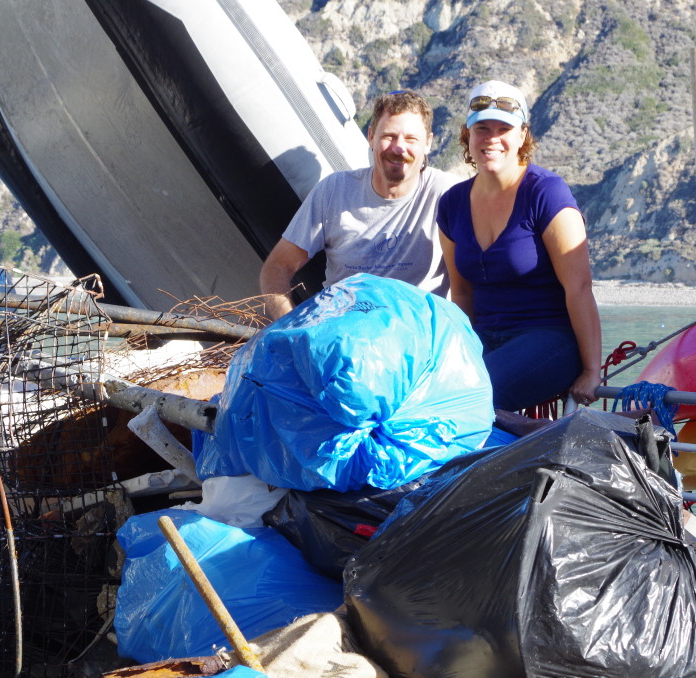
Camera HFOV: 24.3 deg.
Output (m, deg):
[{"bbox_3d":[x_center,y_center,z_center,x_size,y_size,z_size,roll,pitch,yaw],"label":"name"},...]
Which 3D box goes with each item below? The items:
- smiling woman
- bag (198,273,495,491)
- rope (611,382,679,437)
[{"bbox_3d":[0.370,-0.070,4.230,0.530,1.250,0.660,1,2,27],"label":"smiling woman"},{"bbox_3d":[0.000,0.095,3.650,0.660,0.500,0.580,0,2,-6],"label":"bag"},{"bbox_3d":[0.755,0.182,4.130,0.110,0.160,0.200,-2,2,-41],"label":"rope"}]

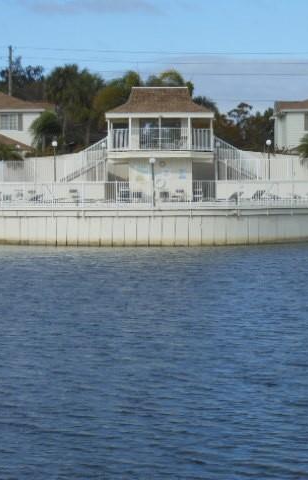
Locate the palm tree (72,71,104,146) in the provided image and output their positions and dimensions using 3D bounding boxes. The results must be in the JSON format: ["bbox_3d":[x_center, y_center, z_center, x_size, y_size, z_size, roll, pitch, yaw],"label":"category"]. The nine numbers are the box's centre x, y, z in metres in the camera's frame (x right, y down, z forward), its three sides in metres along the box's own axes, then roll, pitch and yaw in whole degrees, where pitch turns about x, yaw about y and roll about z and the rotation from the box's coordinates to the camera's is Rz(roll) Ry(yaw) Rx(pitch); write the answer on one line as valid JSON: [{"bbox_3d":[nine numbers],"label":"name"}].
[{"bbox_3d":[-4.968,-8.419,122.000,2.800,8.874,2.800,0,2,0],"label":"palm tree"}]

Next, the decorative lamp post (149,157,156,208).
[{"bbox_3d":[-0.048,-2.766,77.500,0.290,2.371,0.290,0,2,0],"label":"decorative lamp post"}]

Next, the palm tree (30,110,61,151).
[{"bbox_3d":[-7.150,-6.162,106.000,2.100,4.745,2.100,0,2,0],"label":"palm tree"}]

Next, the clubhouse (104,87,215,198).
[{"bbox_3d":[0.366,-5.818,98.000,6.500,7.000,6.300,0,2,0],"label":"clubhouse"}]

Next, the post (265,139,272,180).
[{"bbox_3d":[6.363,-4.426,89.000,0.290,2.324,0.290,0,2,0],"label":"post"}]

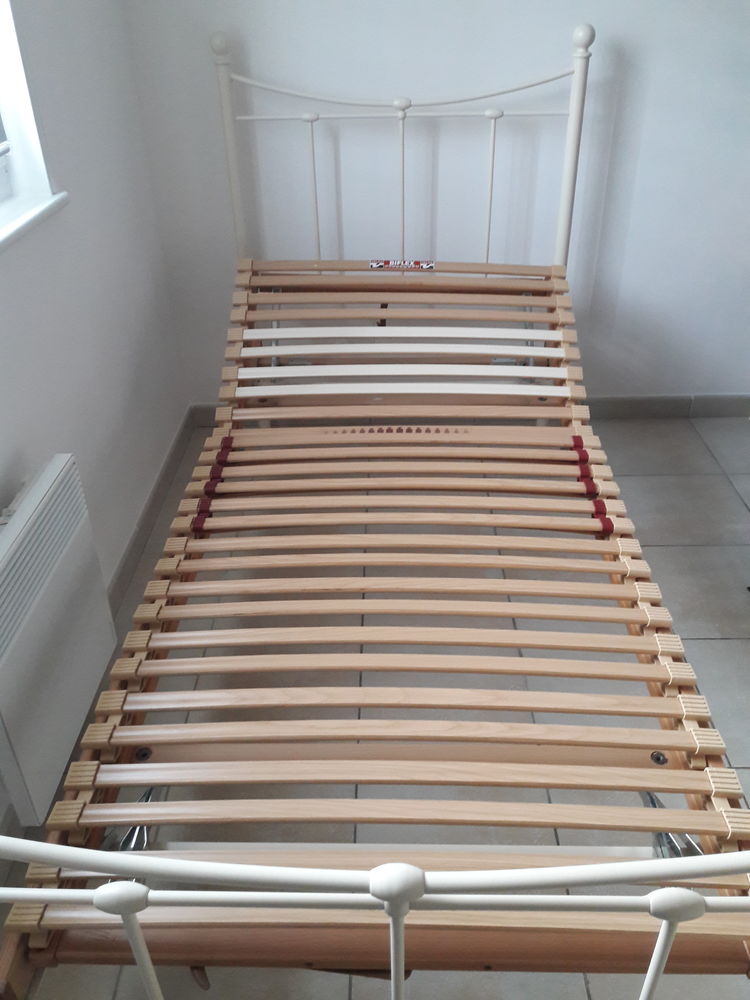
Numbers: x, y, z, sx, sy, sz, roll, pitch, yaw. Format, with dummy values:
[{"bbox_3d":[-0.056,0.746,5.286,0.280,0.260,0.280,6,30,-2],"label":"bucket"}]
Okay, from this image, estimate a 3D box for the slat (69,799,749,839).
[{"bbox_3d":[0.030,0.398,1.022,0.855,0.027,0.036,0,33,2],"label":"slat"}]

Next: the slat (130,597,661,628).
[{"bbox_3d":[0.042,0.185,1.349,0.855,0.027,0.036,0,33,2],"label":"slat"}]

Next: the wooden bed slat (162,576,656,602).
[{"bbox_3d":[0.043,0.153,1.397,0.855,0.027,0.036,0,33,2],"label":"wooden bed slat"}]

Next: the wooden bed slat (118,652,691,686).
[{"bbox_3d":[0.038,0.256,1.240,0.855,0.027,0.036,0,33,2],"label":"wooden bed slat"}]

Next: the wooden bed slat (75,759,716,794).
[{"bbox_3d":[0.032,0.366,1.071,0.855,0.027,0.036,0,33,2],"label":"wooden bed slat"}]

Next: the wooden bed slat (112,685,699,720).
[{"bbox_3d":[0.035,0.294,1.181,0.855,0.027,0.036,0,33,2],"label":"wooden bed slat"}]

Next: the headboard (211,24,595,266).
[{"bbox_3d":[0.078,-0.729,2.377,0.998,1.137,0.057,0,33,2],"label":"headboard"}]

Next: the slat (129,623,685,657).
[{"bbox_3d":[0.040,0.223,1.290,0.855,0.027,0.036,0,33,2],"label":"slat"}]

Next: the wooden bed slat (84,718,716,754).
[{"bbox_3d":[0.034,0.328,1.130,0.855,0.027,0.036,0,33,2],"label":"wooden bed slat"}]

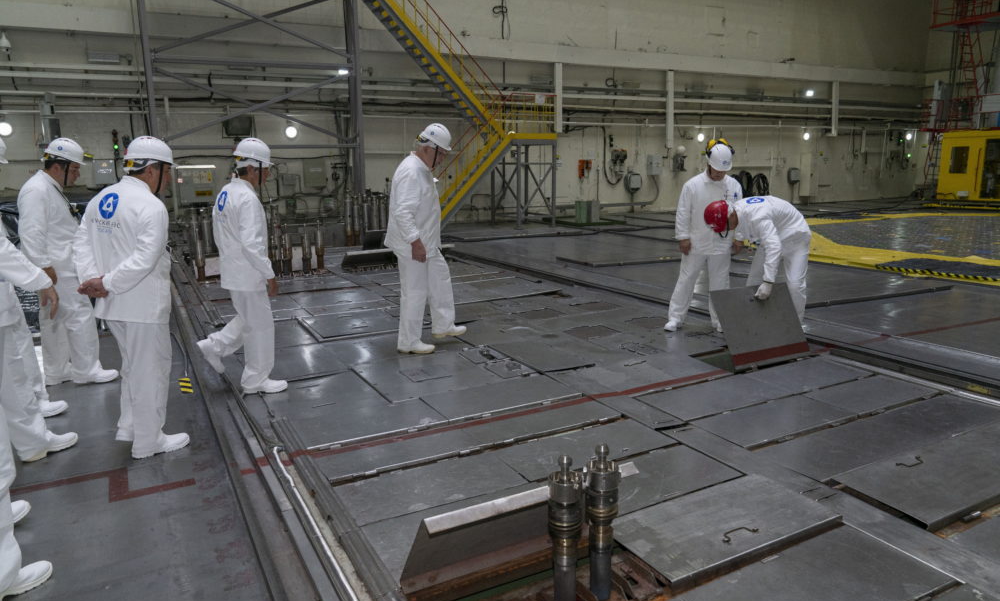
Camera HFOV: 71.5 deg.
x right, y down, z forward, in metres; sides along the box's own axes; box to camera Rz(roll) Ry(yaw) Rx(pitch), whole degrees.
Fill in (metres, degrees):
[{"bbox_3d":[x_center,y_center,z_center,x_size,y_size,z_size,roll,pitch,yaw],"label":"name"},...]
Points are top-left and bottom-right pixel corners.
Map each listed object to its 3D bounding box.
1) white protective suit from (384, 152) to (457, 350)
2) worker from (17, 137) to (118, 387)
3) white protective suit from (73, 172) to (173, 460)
[{"bbox_3d":[-0.673,-0.419,5.878,0.600,1.646,0.550,-1,11,-1],"label":"white protective suit"},{"bbox_3d":[-3.264,-0.293,5.242,0.660,1.828,0.570,-10,14,-38],"label":"worker"},{"bbox_3d":[-2.124,0.078,3.918,0.560,1.538,0.460,8,14,38],"label":"white protective suit"}]

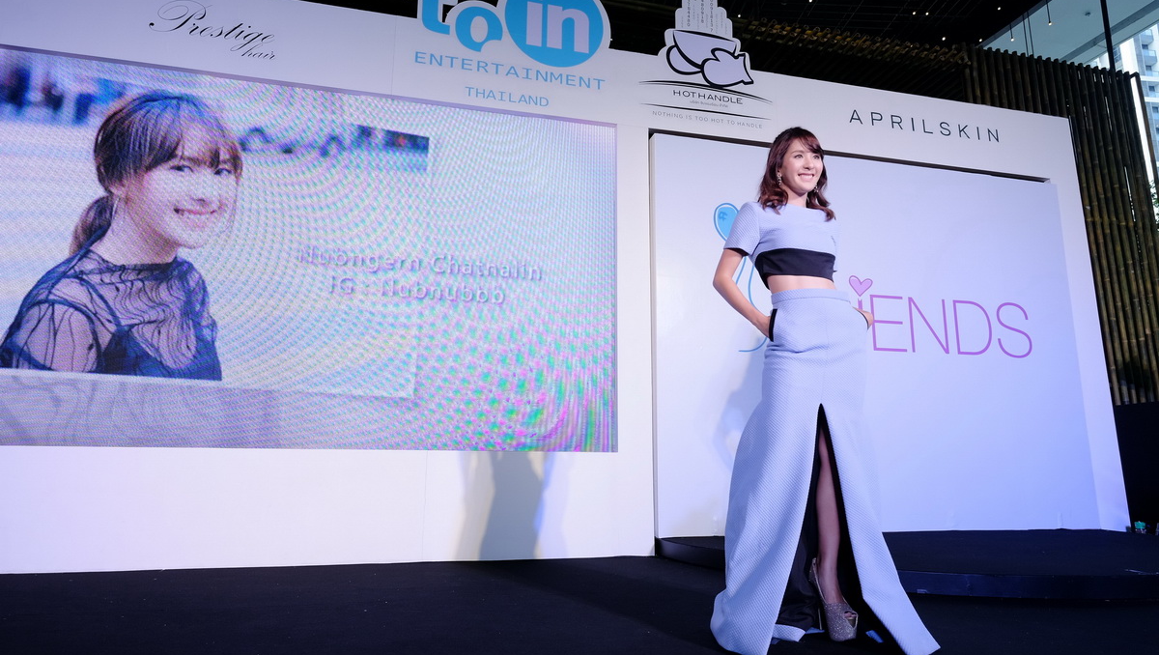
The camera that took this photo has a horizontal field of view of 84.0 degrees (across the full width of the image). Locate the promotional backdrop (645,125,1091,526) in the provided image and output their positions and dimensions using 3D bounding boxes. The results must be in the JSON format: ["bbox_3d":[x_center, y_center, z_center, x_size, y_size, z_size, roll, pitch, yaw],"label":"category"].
[{"bbox_3d":[1.972,0.059,4.169,3.119,2.445,0.079,3,-11,-13],"label":"promotional backdrop"}]

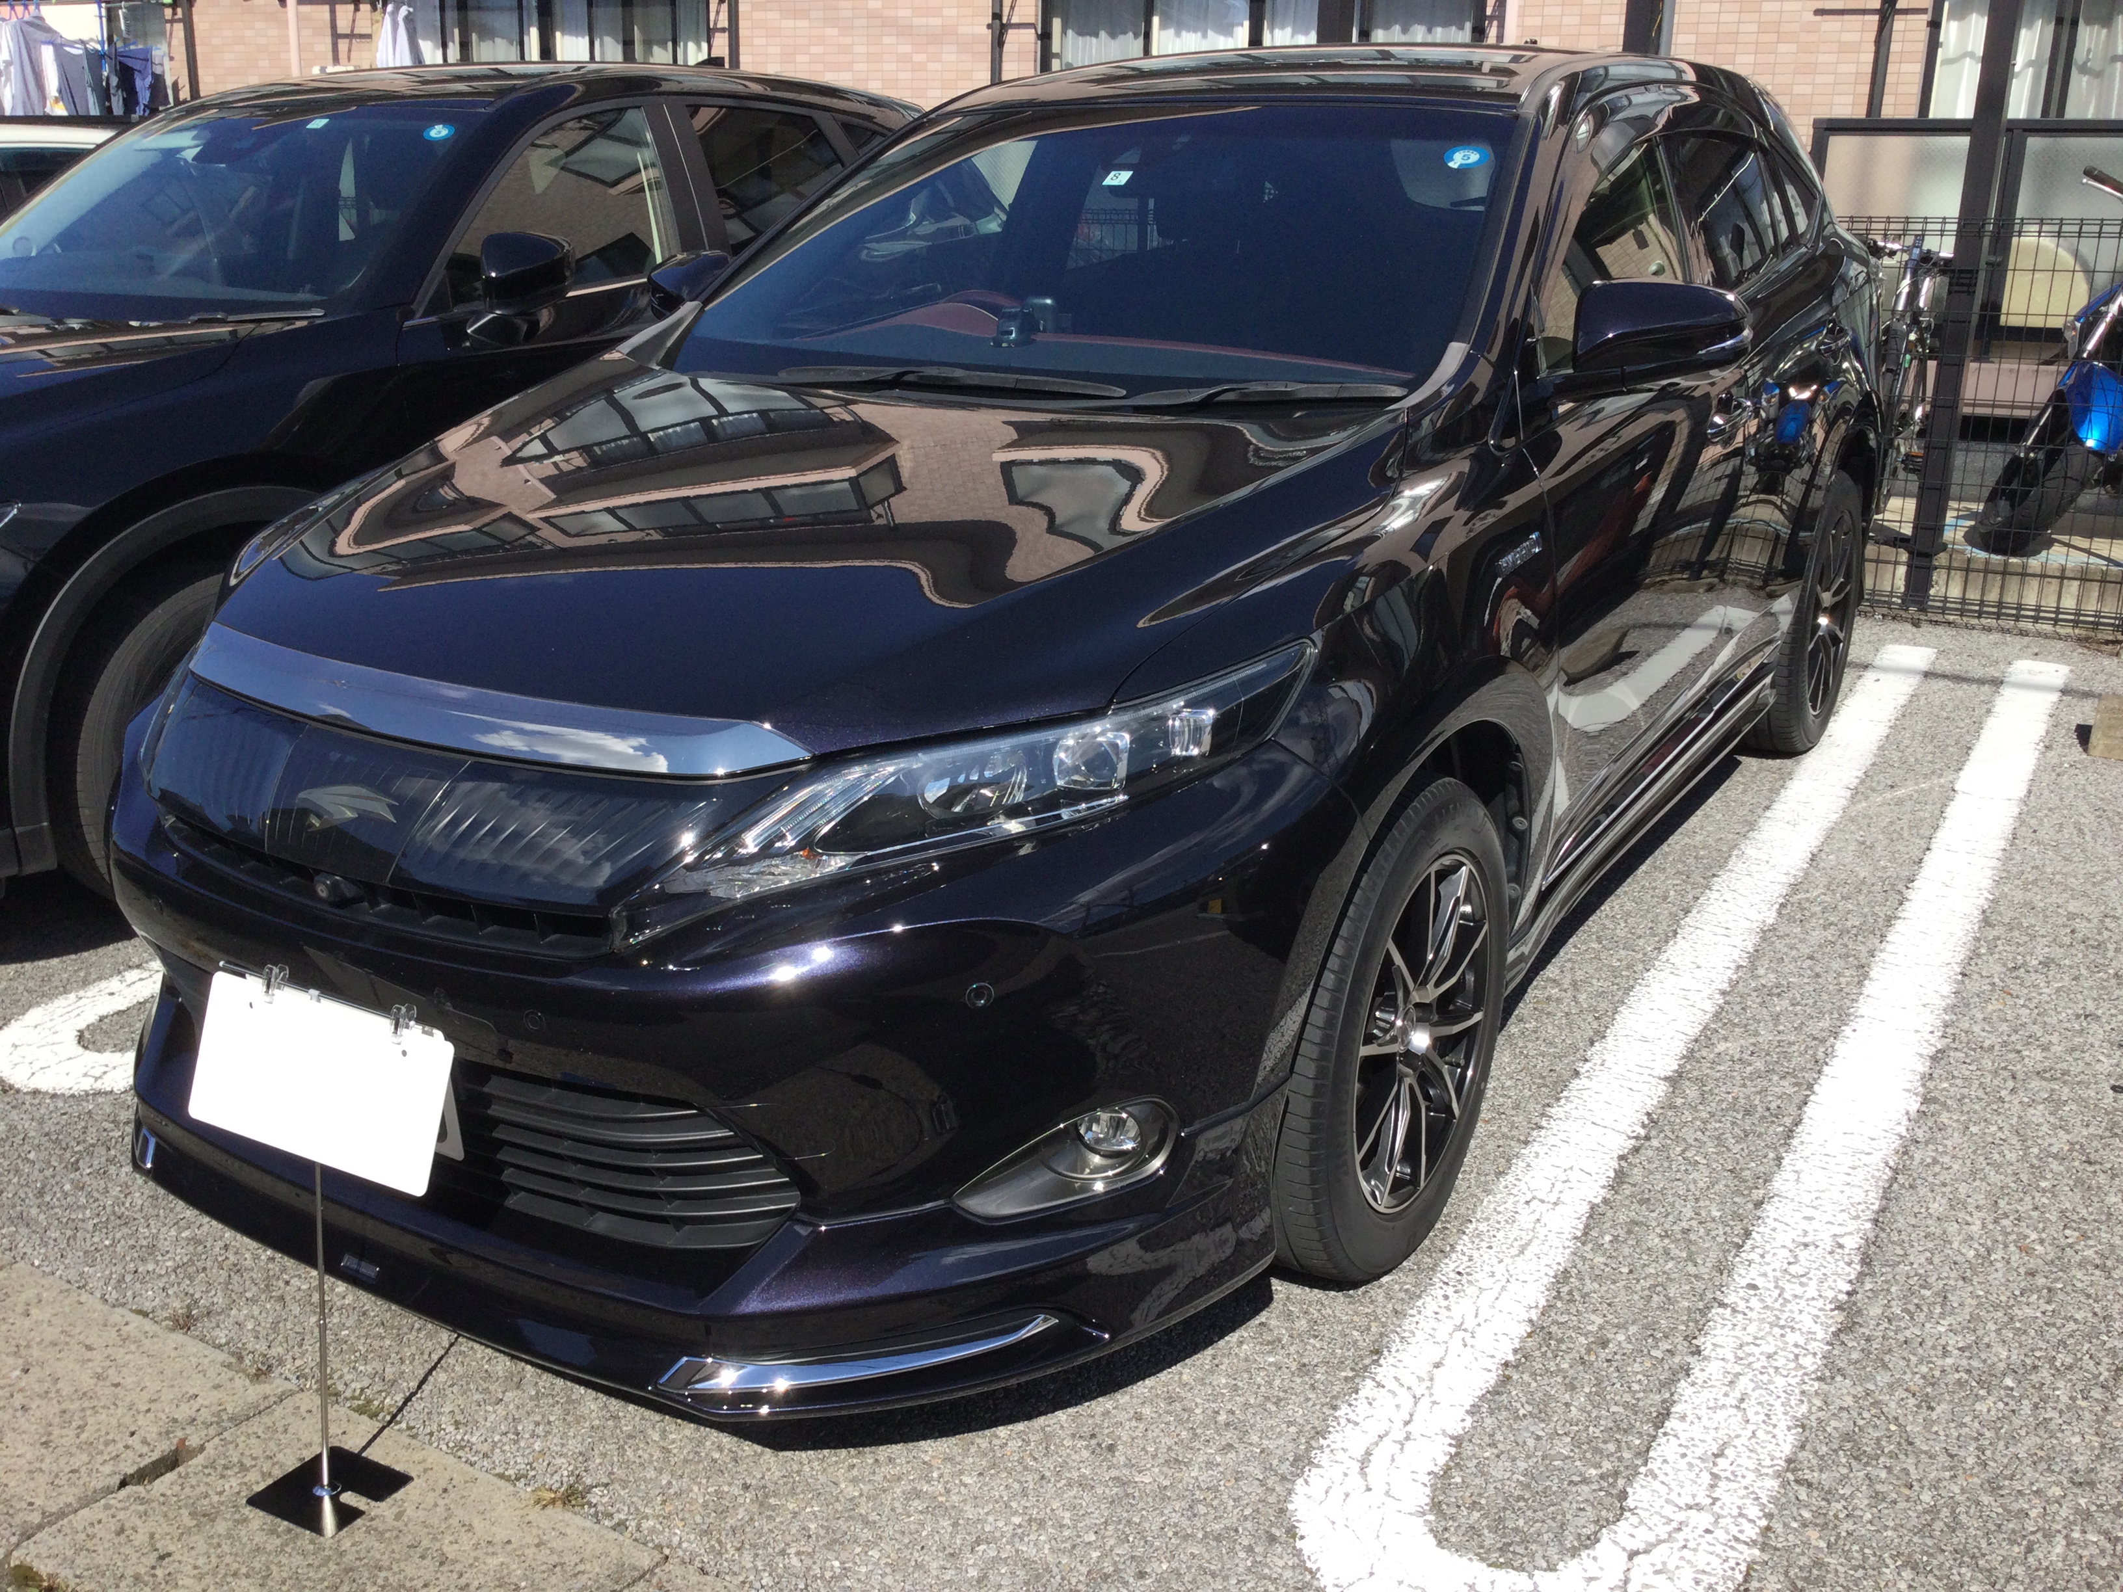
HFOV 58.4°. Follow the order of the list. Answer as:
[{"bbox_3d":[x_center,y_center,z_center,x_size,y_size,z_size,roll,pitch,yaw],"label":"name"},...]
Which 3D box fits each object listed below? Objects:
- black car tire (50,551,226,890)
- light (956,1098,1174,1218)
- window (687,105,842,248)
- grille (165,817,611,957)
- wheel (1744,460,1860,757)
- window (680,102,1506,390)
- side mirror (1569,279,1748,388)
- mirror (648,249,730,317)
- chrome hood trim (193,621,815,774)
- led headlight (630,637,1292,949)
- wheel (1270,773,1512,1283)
[{"bbox_3d":[-1.658,-0.076,3.742,0.225,0.720,0.720,11,22,30],"label":"black car tire"},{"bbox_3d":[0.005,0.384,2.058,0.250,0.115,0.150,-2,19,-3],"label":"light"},{"bbox_3d":[-0.717,-1.611,5.002,0.110,0.410,0.720,-12,10,36],"label":"window"},{"bbox_3d":[-0.771,0.088,2.096,0.750,0.085,0.120,11,22,30],"label":"grille"},{"bbox_3d":[1.813,-0.462,4.746,0.235,0.716,0.716,11,22,30],"label":"wheel"},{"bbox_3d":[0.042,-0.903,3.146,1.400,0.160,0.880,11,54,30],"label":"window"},{"bbox_3d":[0.869,-0.675,2.746,0.250,0.165,0.180,11,22,30],"label":"side mirror"},{"bbox_3d":[-0.708,-0.986,3.715,0.250,0.160,0.170,11,22,30],"label":"mirror"},{"bbox_3d":[-0.721,-0.117,2.104,1.010,0.090,0.190,11,22,30],"label":"chrome hood trim"},{"bbox_3d":[-0.074,-0.002,2.021,0.780,0.240,0.280,-6,20,-15],"label":"led headlight"},{"bbox_3d":[0.389,0.294,2.582,0.240,0.715,0.715,11,22,30],"label":"wheel"}]

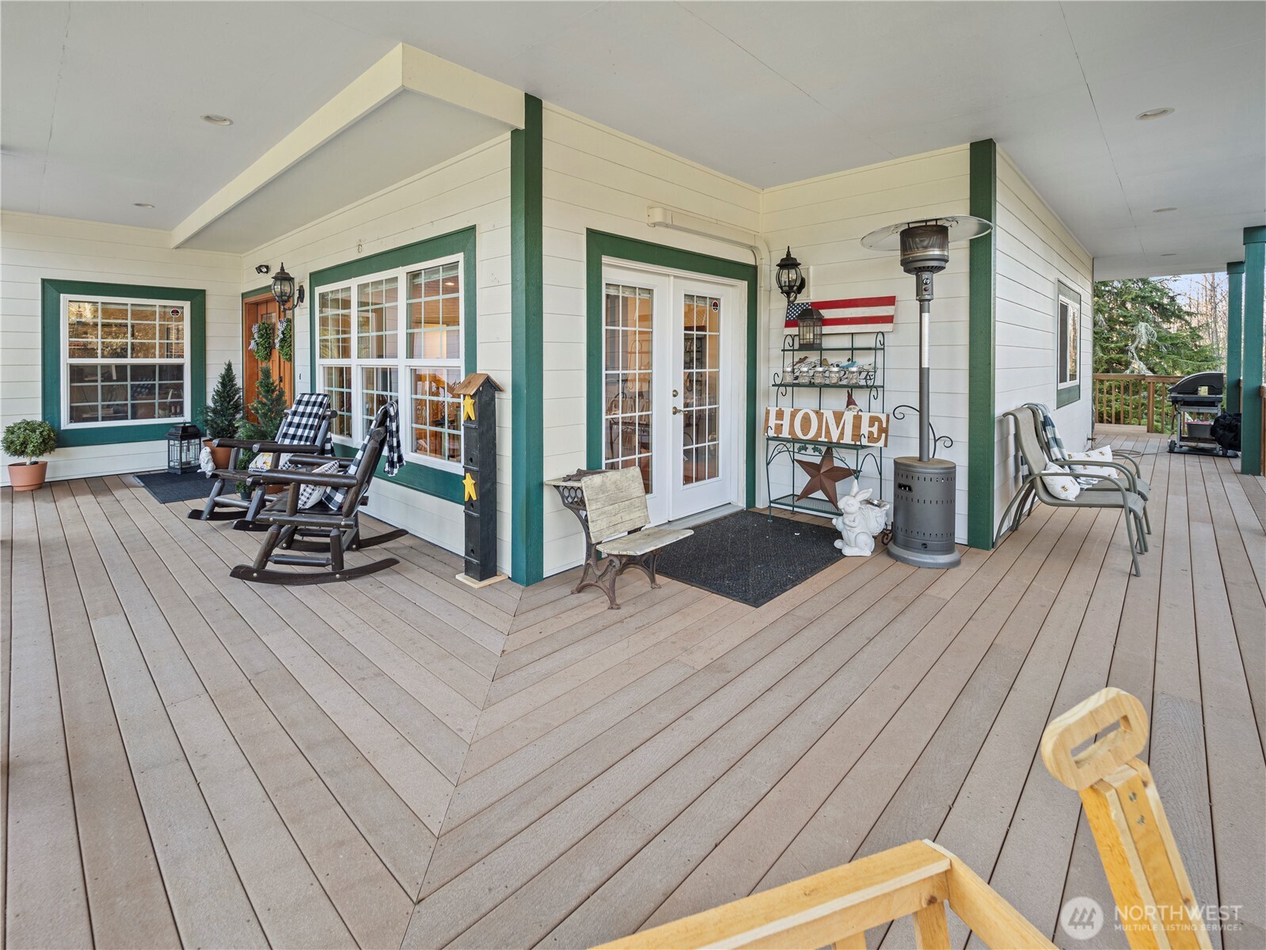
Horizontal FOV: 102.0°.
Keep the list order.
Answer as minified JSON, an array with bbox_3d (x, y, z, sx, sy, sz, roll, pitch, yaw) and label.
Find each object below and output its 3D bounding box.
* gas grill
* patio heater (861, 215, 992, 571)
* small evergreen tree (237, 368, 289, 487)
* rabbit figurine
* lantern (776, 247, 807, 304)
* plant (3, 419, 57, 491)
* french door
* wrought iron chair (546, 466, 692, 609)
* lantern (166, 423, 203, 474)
[{"bbox_3d":[8.902,-1.012,8.065,0.630,1.200,1.150,6,9,42],"label":"gas grill"},{"bbox_3d":[2.080,-0.582,3.632,0.810,2.270,0.810,4,8,29],"label":"patio heater"},{"bbox_3d":[-3.966,-0.531,5.499,0.500,1.280,0.500,-5,8,-36],"label":"small evergreen tree"},{"bbox_3d":[1.624,0.323,3.713,0.360,0.530,0.280,-3,7,-25],"label":"rabbit figurine"},{"bbox_3d":[1.417,-1.780,4.586,0.290,0.530,0.230,-6,9,-43],"label":"lantern"},{"bbox_3d":[-6.568,-0.221,5.580,0.400,0.770,0.400,6,9,40],"label":"plant"},{"bbox_3d":[0.386,-0.626,4.210,1.720,2.100,0.120,-7,10,-44],"label":"french door"},{"bbox_3d":[-0.075,0.341,3.094,0.640,0.750,0.550,6,9,42],"label":"wrought iron chair"},{"bbox_3d":[-5.651,-0.349,6.452,0.250,0.630,0.250,2,7,18],"label":"lantern"}]

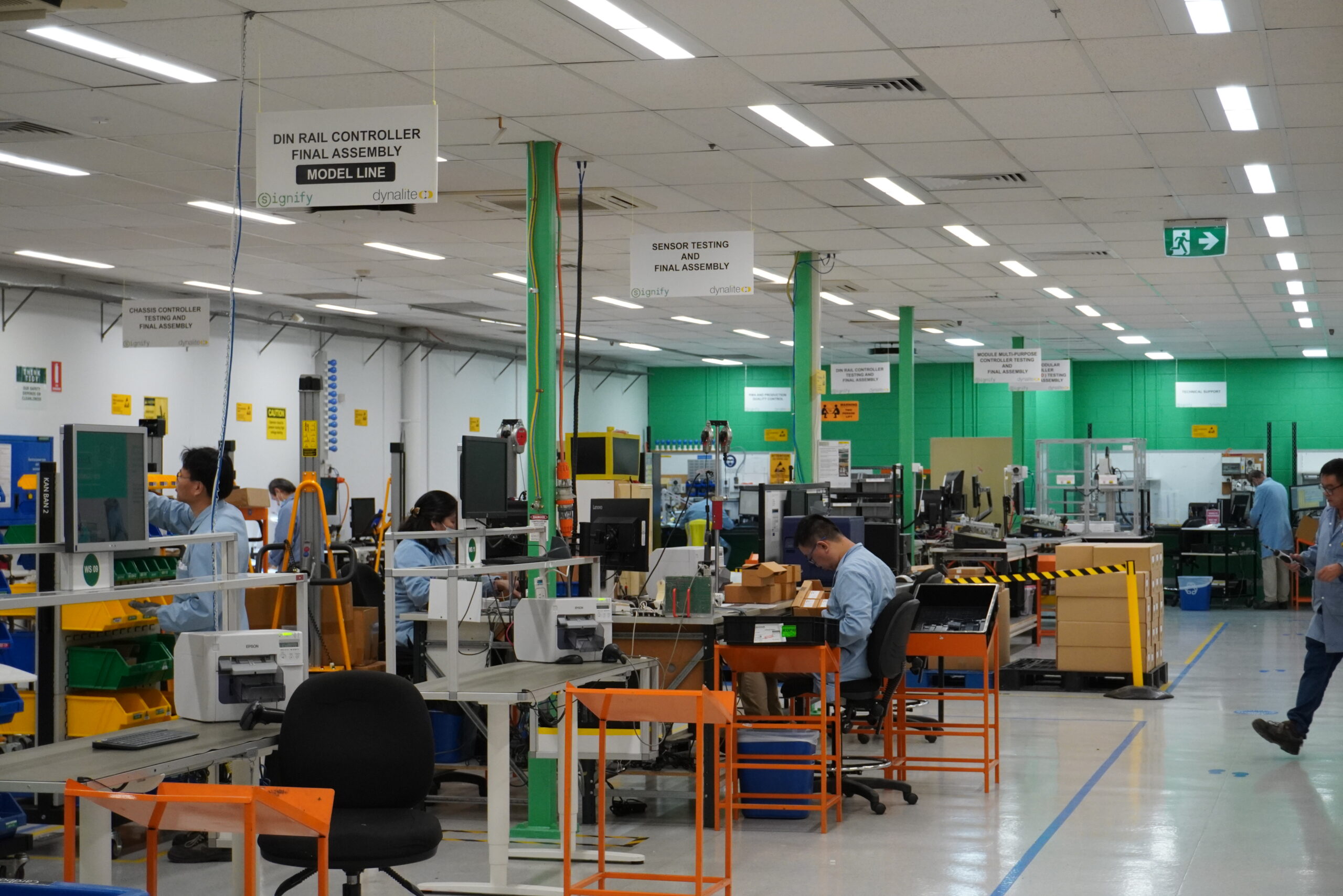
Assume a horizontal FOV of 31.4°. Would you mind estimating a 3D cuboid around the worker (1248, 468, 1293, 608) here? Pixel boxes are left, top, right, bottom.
[{"bbox_3d":[7.020,1.051,28.000,0.500,1.660,0.500,-1,-1,40],"label":"worker"}]

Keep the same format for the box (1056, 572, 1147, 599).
[{"bbox_3d":[3.280,1.037,18.136,0.660,0.184,0.275,0,-1,18],"label":"box"}]

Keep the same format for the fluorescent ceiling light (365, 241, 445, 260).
[{"bbox_3d":[-1.772,-1.325,15.956,0.113,0.060,1.160,0,-1,16],"label":"fluorescent ceiling light"}]

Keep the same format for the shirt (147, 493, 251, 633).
[{"bbox_3d":[-1.940,0.475,9.680,0.500,0.590,0.500,0,-1,-7],"label":"shirt"}]

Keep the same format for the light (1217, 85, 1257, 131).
[{"bbox_3d":[2.323,-1.386,9.771,0.125,0.045,1.200,0,-1,16],"label":"light"}]

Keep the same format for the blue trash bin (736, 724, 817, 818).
[{"bbox_3d":[0.507,1.532,11.240,0.355,0.390,0.260,0,-1,16],"label":"blue trash bin"}]

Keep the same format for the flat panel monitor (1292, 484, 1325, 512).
[{"bbox_3d":[7.670,0.592,28.700,0.460,0.315,0.070,0,-1,16],"label":"flat panel monitor"}]

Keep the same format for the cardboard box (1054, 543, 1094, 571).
[{"bbox_3d":[3.020,0.812,17.680,0.275,0.178,0.380,0,-1,18],"label":"cardboard box"}]

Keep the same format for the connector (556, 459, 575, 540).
[{"bbox_3d":[-0.461,0.223,10.330,0.080,0.335,0.080,0,-1,16],"label":"connector"}]

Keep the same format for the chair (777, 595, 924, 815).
[{"bbox_3d":[0.840,1.180,11.280,0.680,1.000,0.640,0,-1,16],"label":"chair"}]

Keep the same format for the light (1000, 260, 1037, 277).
[{"bbox_3d":[2.509,-1.304,17.223,0.113,0.060,1.160,0,-1,16],"label":"light"}]

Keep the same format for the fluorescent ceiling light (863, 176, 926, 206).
[{"bbox_3d":[1.182,-1.351,12.578,0.125,0.045,1.200,0,-1,16],"label":"fluorescent ceiling light"}]

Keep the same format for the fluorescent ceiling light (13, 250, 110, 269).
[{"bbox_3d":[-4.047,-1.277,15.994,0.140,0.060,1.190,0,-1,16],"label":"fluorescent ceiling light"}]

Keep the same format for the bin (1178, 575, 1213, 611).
[{"bbox_3d":[6.313,1.747,28.756,0.410,0.415,0.320,0,-1,16],"label":"bin"}]

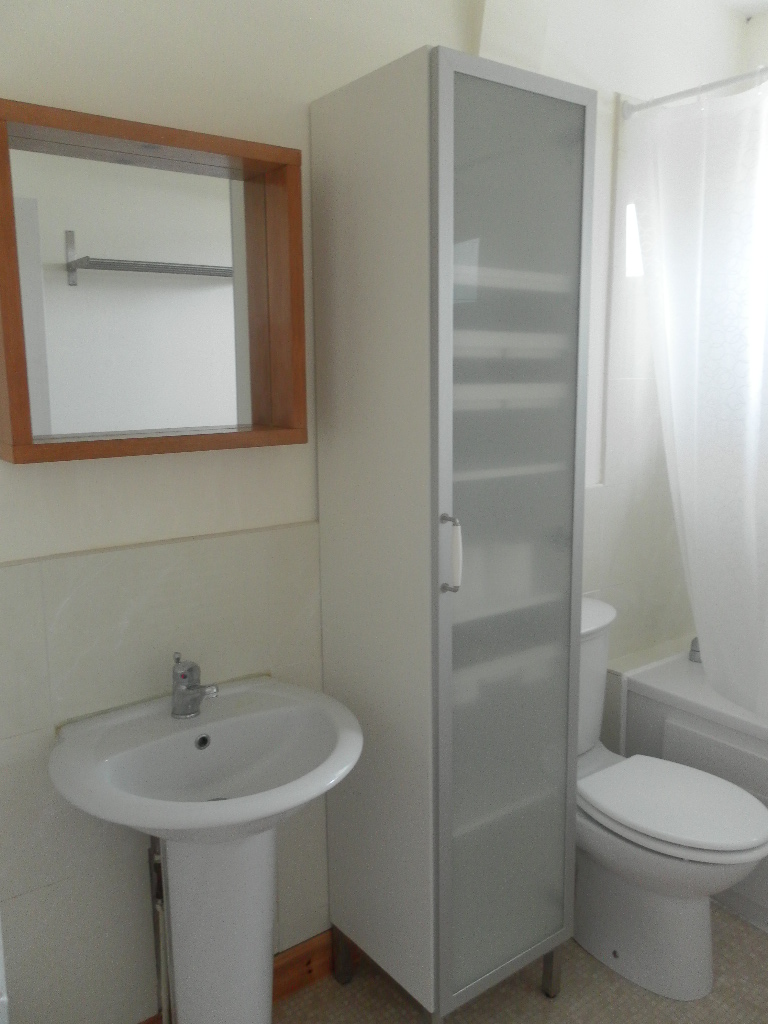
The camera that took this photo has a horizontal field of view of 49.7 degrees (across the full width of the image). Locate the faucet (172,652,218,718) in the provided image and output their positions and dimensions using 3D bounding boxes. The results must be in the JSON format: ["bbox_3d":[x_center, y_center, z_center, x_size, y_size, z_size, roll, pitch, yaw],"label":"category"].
[{"bbox_3d":[-0.348,0.328,1.530,0.054,0.122,0.139,-8,12,-39],"label":"faucet"}]

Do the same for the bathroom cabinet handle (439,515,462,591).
[{"bbox_3d":[0.122,0.078,1.474,0.020,0.146,0.042,-8,12,-37],"label":"bathroom cabinet handle"}]

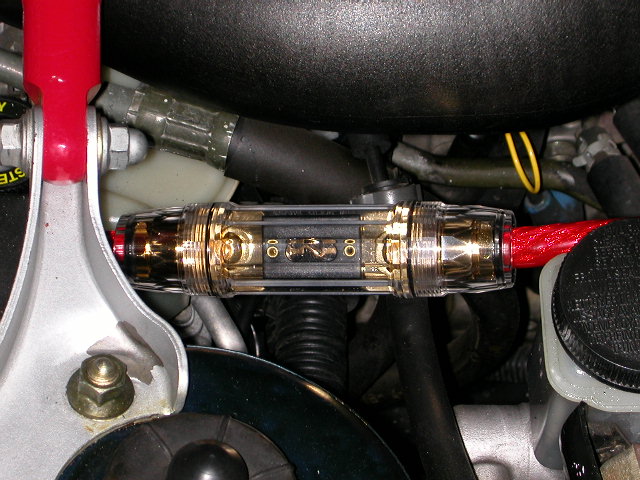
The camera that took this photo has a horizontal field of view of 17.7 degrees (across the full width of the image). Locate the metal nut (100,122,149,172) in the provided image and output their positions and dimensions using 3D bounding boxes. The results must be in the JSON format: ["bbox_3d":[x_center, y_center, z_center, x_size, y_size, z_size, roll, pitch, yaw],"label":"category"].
[{"bbox_3d":[-0.076,-0.036,0.800,0.018,0.019,0.018,0,90,0],"label":"metal nut"}]

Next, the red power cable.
[{"bbox_3d":[0.096,0.001,0.805,0.043,0.017,0.017,-6,62,-3],"label":"red power cable"}]

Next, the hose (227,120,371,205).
[{"bbox_3d":[-0.009,-0.033,0.860,0.066,0.028,0.027,16,63,8],"label":"hose"}]

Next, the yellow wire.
[{"bbox_3d":[0.084,-0.032,0.850,0.016,0.028,0.016,0,62,0],"label":"yellow wire"}]

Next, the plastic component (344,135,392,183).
[{"bbox_3d":[0.020,-0.034,0.855,0.019,0.024,0.017,0,62,0],"label":"plastic component"}]

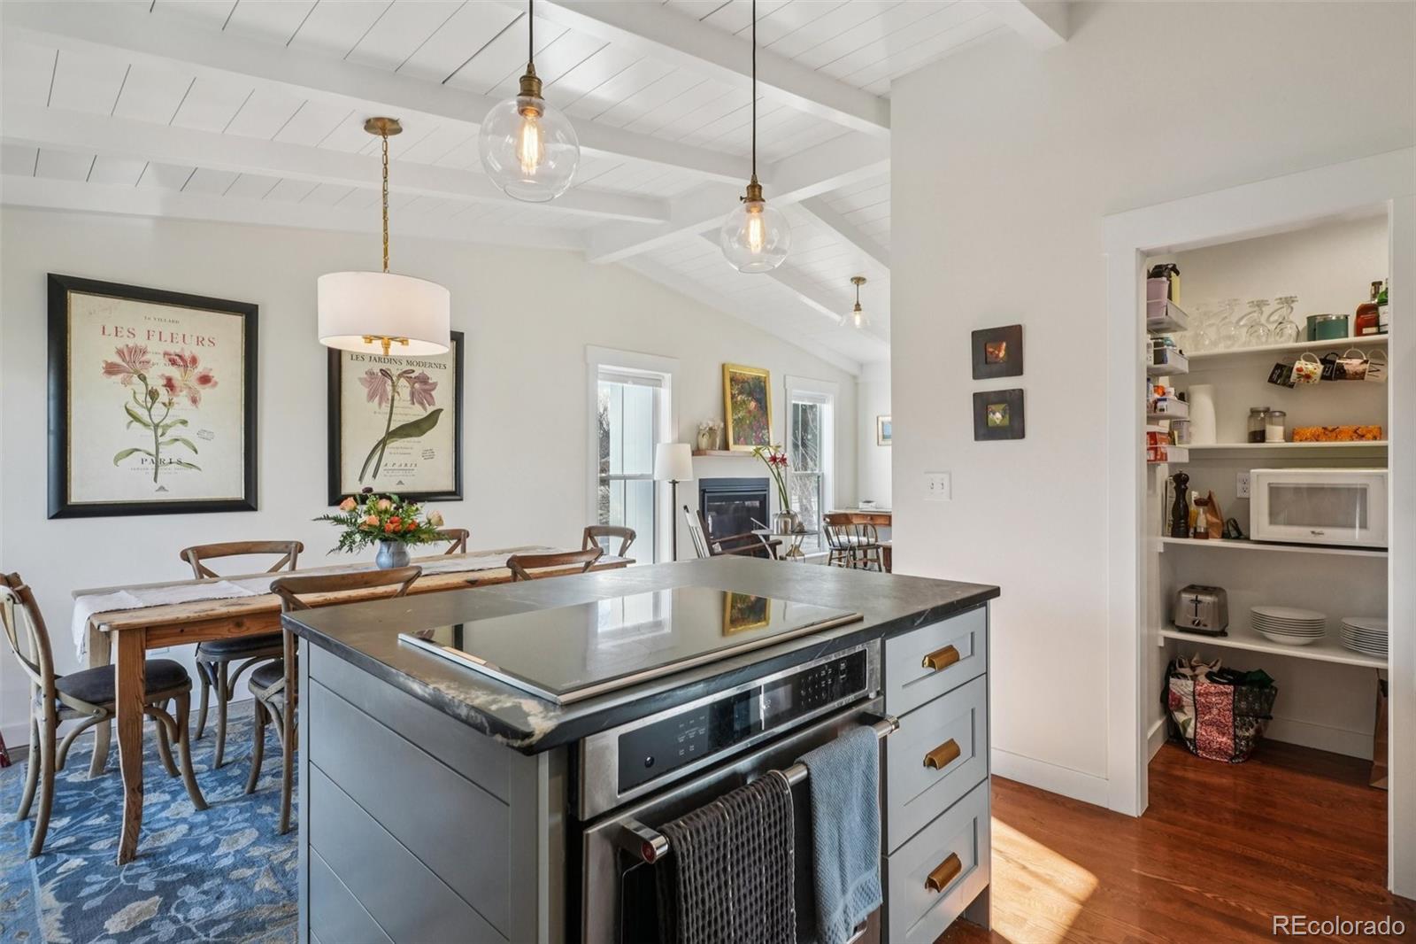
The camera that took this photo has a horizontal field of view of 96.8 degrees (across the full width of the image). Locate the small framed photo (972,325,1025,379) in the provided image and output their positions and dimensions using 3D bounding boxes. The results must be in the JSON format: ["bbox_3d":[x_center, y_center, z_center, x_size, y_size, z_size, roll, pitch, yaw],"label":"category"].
[{"bbox_3d":[1.222,-0.507,2.656,0.202,0.211,0.020,0,0,41],"label":"small framed photo"}]

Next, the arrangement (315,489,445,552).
[{"bbox_3d":[-1.585,0.235,3.040,0.560,0.320,0.460,0,0,-43],"label":"arrangement"}]

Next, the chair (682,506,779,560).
[{"bbox_3d":[0.210,0.765,5.030,0.740,0.950,0.580,0,0,-14],"label":"chair"}]

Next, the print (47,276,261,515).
[{"bbox_3d":[-2.826,-0.359,3.253,0.810,1.160,0.035,0,0,-44],"label":"print"}]

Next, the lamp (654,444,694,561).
[{"bbox_3d":[-0.274,0.501,5.100,0.325,1.467,0.325,0,0,0],"label":"lamp"}]

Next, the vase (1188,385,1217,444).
[{"bbox_3d":[2.345,-0.270,2.980,0.112,0.290,0.112,0,0,-43],"label":"vase"}]

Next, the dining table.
[{"bbox_3d":[-1.427,0.855,2.937,2.120,0.770,0.780,0,0,-43],"label":"dining table"}]

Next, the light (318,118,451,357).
[{"bbox_3d":[-1.483,-1.077,2.885,0.545,1.115,0.545,0,0,44],"label":"light"}]

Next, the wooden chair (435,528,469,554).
[{"bbox_3d":[-1.496,0.810,3.601,0.530,0.920,0.500,0,0,44],"label":"wooden chair"}]

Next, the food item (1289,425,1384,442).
[{"bbox_3d":[2.638,-0.158,2.648,0.262,0.069,0.140,0,0,44],"label":"food item"}]

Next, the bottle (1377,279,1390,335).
[{"bbox_3d":[2.745,-0.660,2.530,0.076,0.245,0.076,0,0,-43],"label":"bottle"}]

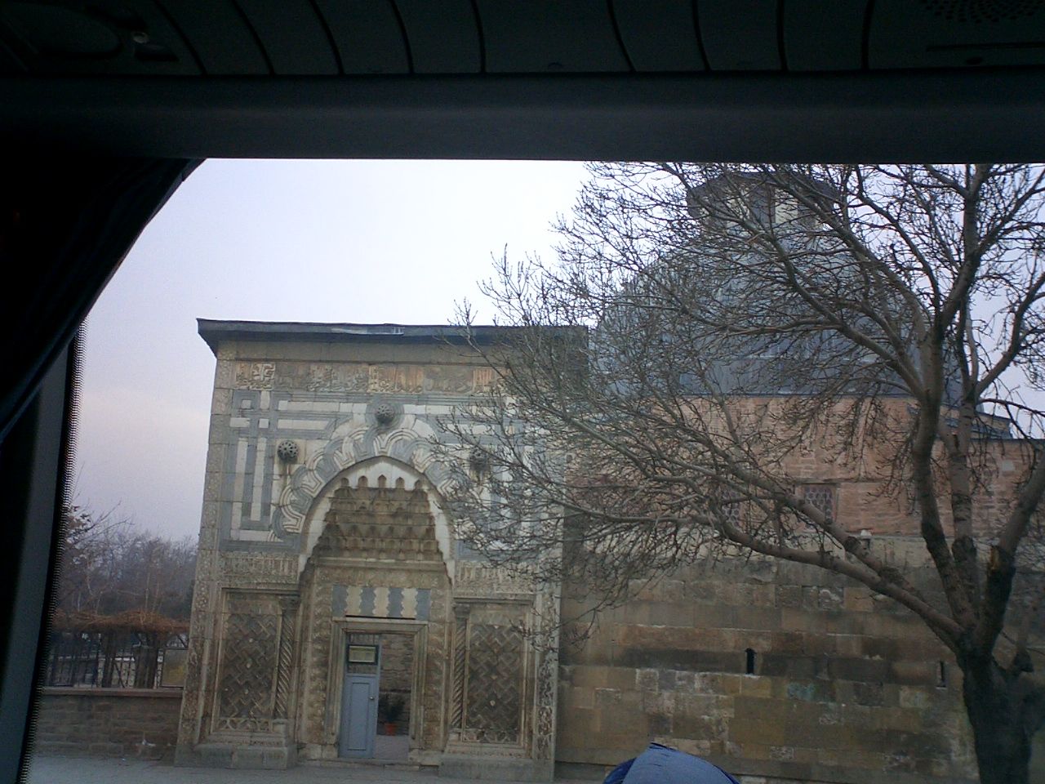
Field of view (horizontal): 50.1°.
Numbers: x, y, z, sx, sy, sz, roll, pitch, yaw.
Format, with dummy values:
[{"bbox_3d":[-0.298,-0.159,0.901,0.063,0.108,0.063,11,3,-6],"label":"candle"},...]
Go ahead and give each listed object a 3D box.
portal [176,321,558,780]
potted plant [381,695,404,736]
[{"bbox_3d":[-2.845,3.144,23.019,7.480,8.860,1.700,1,-13,4],"label":"portal"},{"bbox_3d":[-3.202,7.916,27.384,0.600,0.952,0.600,1,-13,4],"label":"potted plant"}]

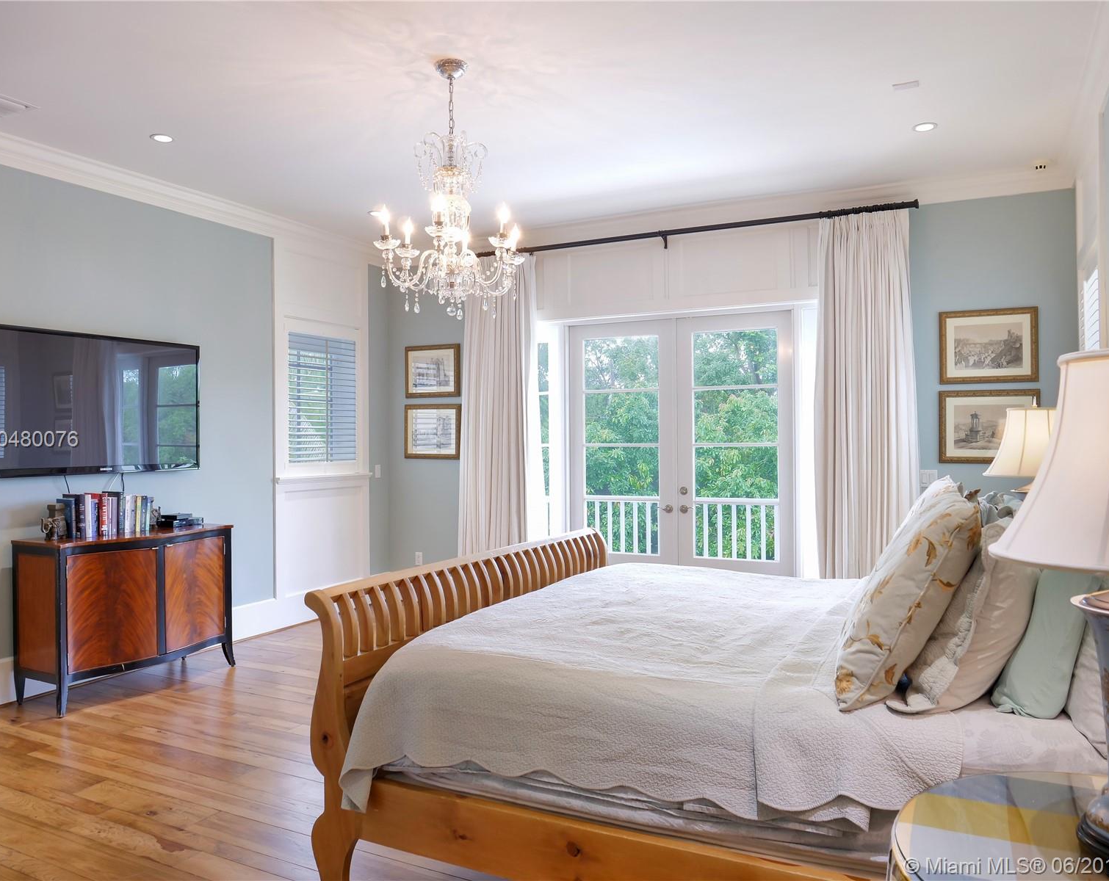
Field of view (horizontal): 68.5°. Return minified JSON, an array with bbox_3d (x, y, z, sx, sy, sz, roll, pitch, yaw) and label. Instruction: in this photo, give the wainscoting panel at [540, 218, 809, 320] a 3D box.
[{"bbox_3d":[0.870,-1.290,6.327,2.500,0.580,0.040,0,0,27],"label":"wainscoting panel"}]

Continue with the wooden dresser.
[{"bbox_3d":[-2.561,1.033,4.966,0.530,0.925,1.170,0,0,28],"label":"wooden dresser"}]

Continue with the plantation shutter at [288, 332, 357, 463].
[{"bbox_3d":[-1.950,-0.348,6.905,0.070,1.065,0.800,0,0,27],"label":"plantation shutter"}]

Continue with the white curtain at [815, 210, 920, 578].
[{"bbox_3d":[2.123,-0.037,5.549,0.624,2.992,0.170,0,0,27],"label":"white curtain"}]

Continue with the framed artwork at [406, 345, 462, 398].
[{"bbox_3d":[-1.097,-0.624,7.346,0.585,0.470,0.030,0,0,27],"label":"framed artwork"}]

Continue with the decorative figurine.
[{"bbox_3d":[-2.888,0.469,4.698,0.085,0.205,0.115,0,0,28],"label":"decorative figurine"}]

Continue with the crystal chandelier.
[{"bbox_3d":[-0.487,-1.165,3.810,0.710,1.190,0.710,0,0,0],"label":"crystal chandelier"}]

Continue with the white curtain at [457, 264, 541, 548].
[{"bbox_3d":[-0.481,-0.044,6.974,0.750,3.060,0.180,0,0,26],"label":"white curtain"}]

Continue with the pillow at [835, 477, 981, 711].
[{"bbox_3d":[1.140,0.478,2.548,0.210,0.640,0.650,34,15,23],"label":"pillow"}]

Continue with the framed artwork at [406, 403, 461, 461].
[{"bbox_3d":[-1.124,-0.084,7.399,0.595,0.508,0.035,0,0,26],"label":"framed artwork"}]

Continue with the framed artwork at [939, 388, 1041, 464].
[{"bbox_3d":[2.830,-0.097,5.312,0.575,0.475,0.030,0,0,27],"label":"framed artwork"}]

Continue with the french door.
[{"bbox_3d":[0.967,0.252,6.544,1.863,2.448,0.080,0,0,26],"label":"french door"}]

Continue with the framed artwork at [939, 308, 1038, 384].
[{"bbox_3d":[2.823,-0.613,5.312,0.565,0.475,0.030,0,0,27],"label":"framed artwork"}]

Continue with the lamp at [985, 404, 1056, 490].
[{"bbox_3d":[2.182,0.217,3.700,0.410,0.830,0.410,0,0,27],"label":"lamp"}]

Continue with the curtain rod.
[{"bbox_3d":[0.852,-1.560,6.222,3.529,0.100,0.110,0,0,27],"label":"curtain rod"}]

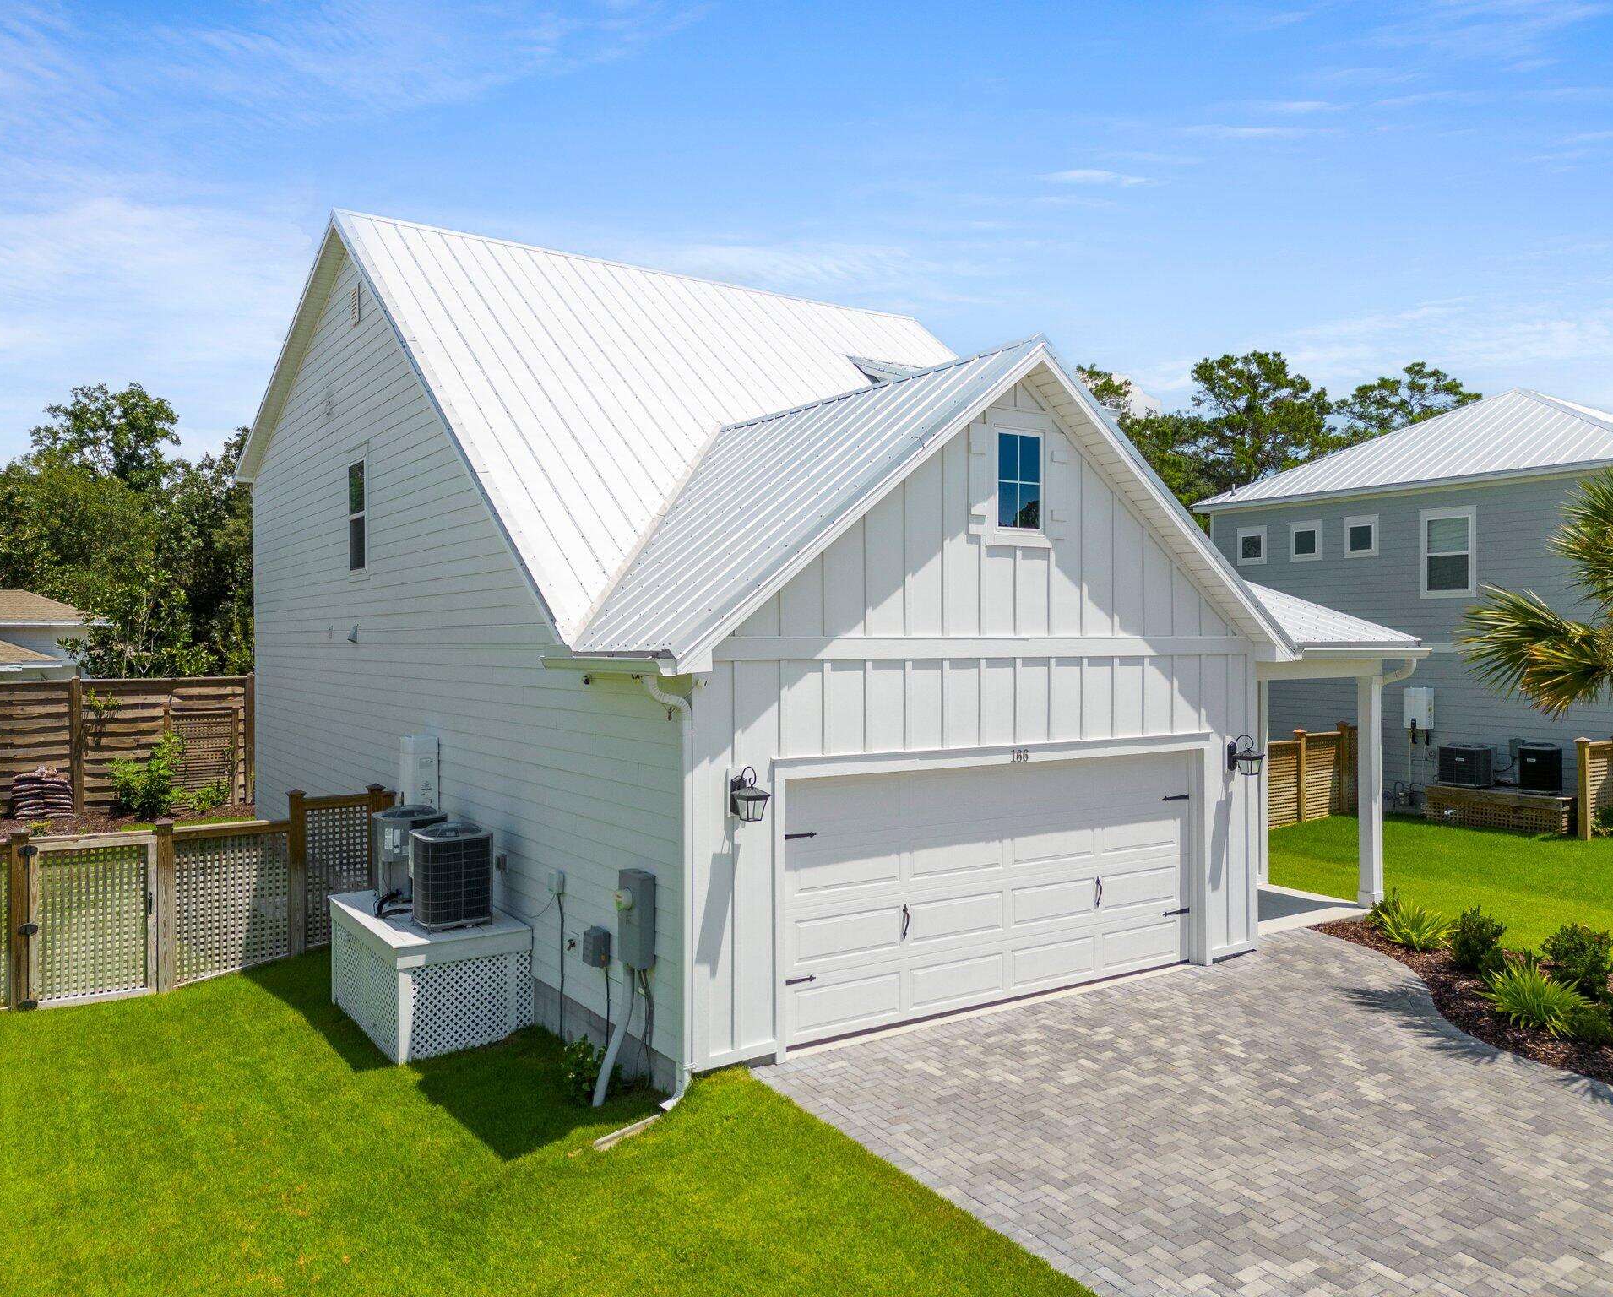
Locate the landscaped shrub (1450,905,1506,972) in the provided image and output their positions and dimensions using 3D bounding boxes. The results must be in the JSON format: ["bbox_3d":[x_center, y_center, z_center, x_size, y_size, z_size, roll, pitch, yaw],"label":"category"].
[{"bbox_3d":[6.572,2.814,11.751,0.500,0.600,0.500,0,0,-35],"label":"landscaped shrub"}]

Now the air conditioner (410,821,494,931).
[{"bbox_3d":[-3.470,2.166,11.661,0.660,0.950,0.660,0,0,-34],"label":"air conditioner"}]

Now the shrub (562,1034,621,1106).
[{"bbox_3d":[-1.707,3.272,9.500,0.420,0.440,0.440,0,0,-34],"label":"shrub"}]

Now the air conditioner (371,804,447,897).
[{"bbox_3d":[-4.270,2.160,12.883,0.670,0.940,0.670,0,0,-34],"label":"air conditioner"}]

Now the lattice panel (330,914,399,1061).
[{"bbox_3d":[-4.331,3.265,11.738,0.070,0.870,2.430,0,0,-34],"label":"lattice panel"}]

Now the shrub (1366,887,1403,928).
[{"bbox_3d":[6.526,2.917,13.500,0.440,0.470,0.440,0,0,27],"label":"shrub"}]

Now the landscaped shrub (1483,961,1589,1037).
[{"bbox_3d":[6.168,2.913,10.164,0.840,0.520,0.840,0,0,-35],"label":"landscaped shrub"}]

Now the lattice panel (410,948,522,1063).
[{"bbox_3d":[-2.984,3.155,10.725,1.090,0.770,0.060,0,0,-35],"label":"lattice panel"}]

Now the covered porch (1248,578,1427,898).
[{"bbox_3d":[5.308,1.095,14.207,3.100,3.950,2.500,0,0,-35],"label":"covered porch"}]

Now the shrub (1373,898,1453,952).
[{"bbox_3d":[6.425,2.911,12.700,0.740,0.490,0.700,0,0,27],"label":"shrub"}]

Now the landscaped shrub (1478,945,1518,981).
[{"bbox_3d":[6.508,2.956,11.309,0.380,0.360,0.380,0,0,-35],"label":"landscaped shrub"}]

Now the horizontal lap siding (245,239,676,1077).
[{"bbox_3d":[-5.421,-1.287,15.368,0.200,8.500,16.250,0,0,-35],"label":"horizontal lap siding"}]

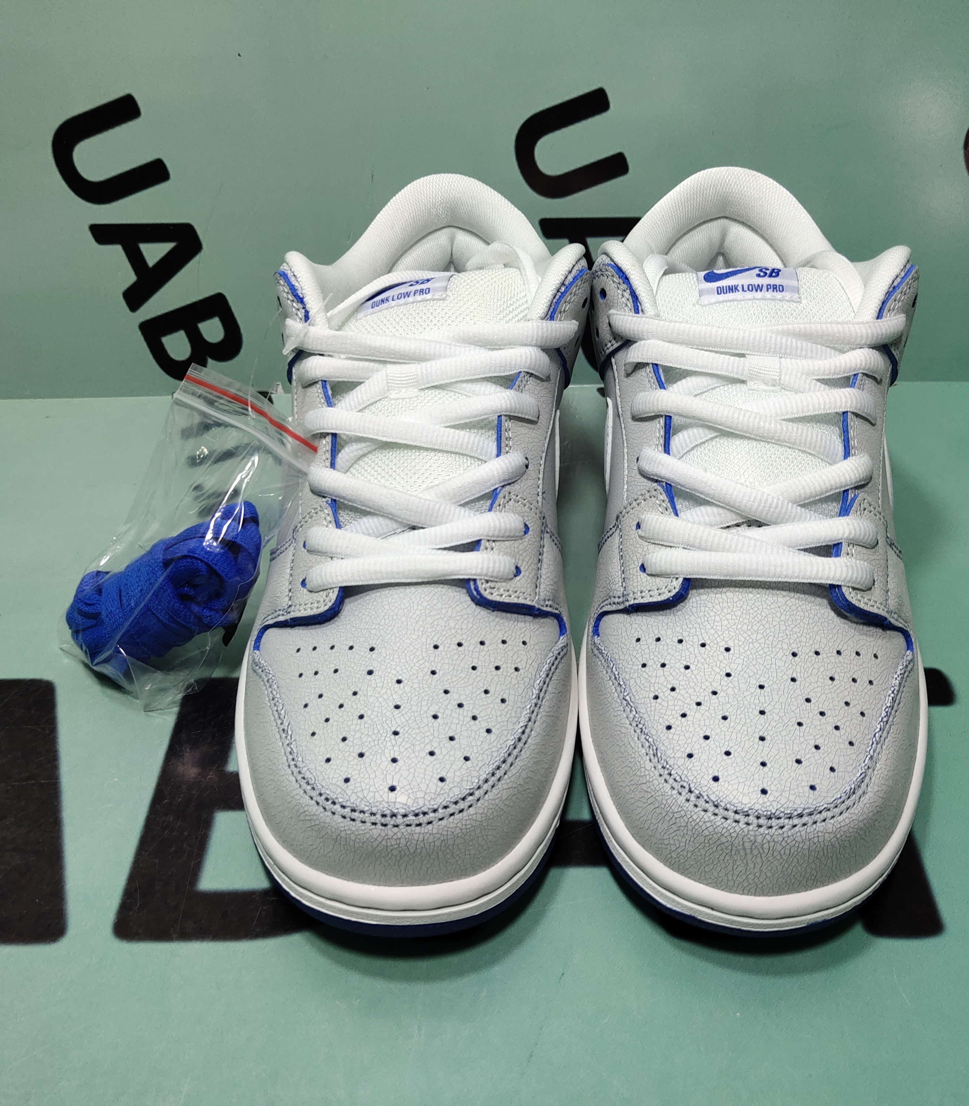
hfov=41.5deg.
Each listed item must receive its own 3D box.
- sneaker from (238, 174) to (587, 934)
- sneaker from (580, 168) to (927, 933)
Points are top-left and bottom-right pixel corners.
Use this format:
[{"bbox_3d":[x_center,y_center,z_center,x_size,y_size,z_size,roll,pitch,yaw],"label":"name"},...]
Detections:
[{"bbox_3d":[-0.021,-0.026,0.424,0.108,0.124,0.296,1,36,3],"label":"sneaker"},{"bbox_3d":[0.087,-0.026,0.422,0.108,0.124,0.296,2,36,4],"label":"sneaker"}]

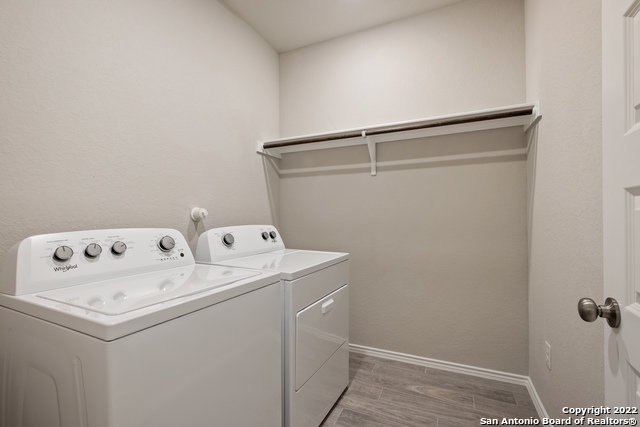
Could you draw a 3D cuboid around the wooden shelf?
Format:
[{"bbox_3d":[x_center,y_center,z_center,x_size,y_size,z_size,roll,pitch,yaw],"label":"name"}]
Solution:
[{"bbox_3d":[0.431,-0.485,2.103,2.012,0.321,0.330,0,-1,25],"label":"wooden shelf"}]

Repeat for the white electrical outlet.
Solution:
[{"bbox_3d":[1.231,0.766,1.440,0.008,0.119,0.073,0,-1,25],"label":"white electrical outlet"}]

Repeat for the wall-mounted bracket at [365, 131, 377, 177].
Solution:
[{"bbox_3d":[0.404,-0.474,2.152,0.039,0.300,0.264,0,-1,25],"label":"wall-mounted bracket"}]

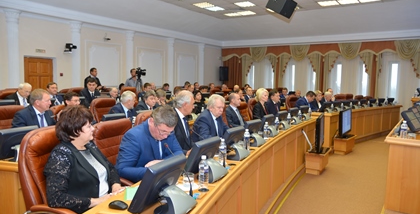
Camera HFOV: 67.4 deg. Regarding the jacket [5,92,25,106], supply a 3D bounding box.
[{"bbox_3d":[-3.186,0.075,5.200,0.380,0.620,0.500,4,5,32],"label":"jacket"}]

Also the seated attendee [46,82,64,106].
[{"bbox_3d":[-2.734,0.254,5.735,0.750,1.320,0.520,3,5,25],"label":"seated attendee"}]

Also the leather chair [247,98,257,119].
[{"bbox_3d":[0.990,0.418,5.455,0.700,1.180,0.640,4,6,26],"label":"leather chair"}]

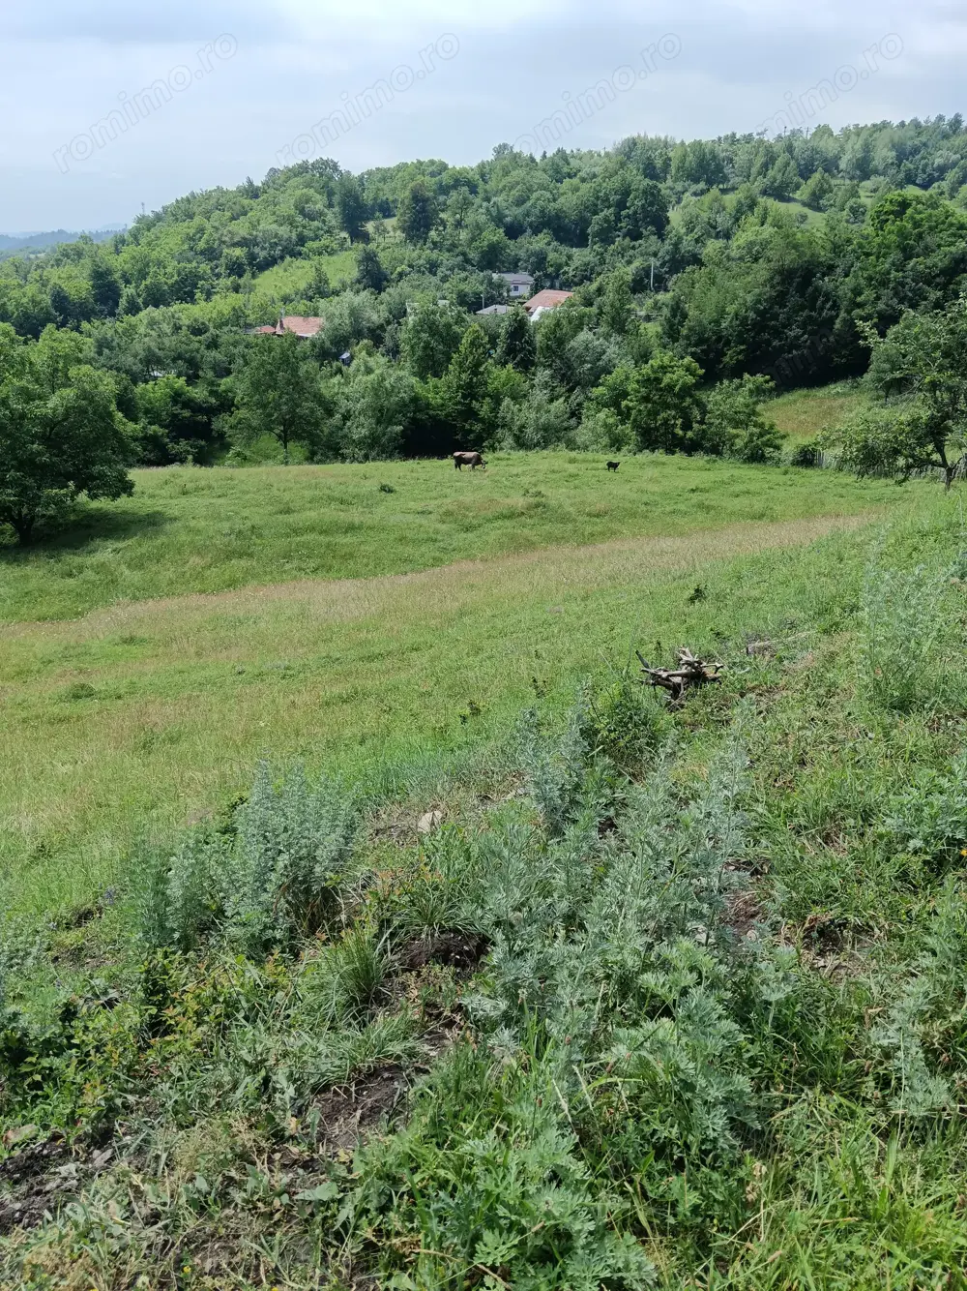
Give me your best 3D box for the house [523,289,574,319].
[{"bbox_3d":[12.314,-57.982,172.000,10.000,6.000,9.000,12,24,28],"label":"house"}]

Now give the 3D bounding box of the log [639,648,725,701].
[{"bbox_3d":[1.351,0.197,6.900,0.600,0.290,0.400,0,22,0],"label":"log"}]

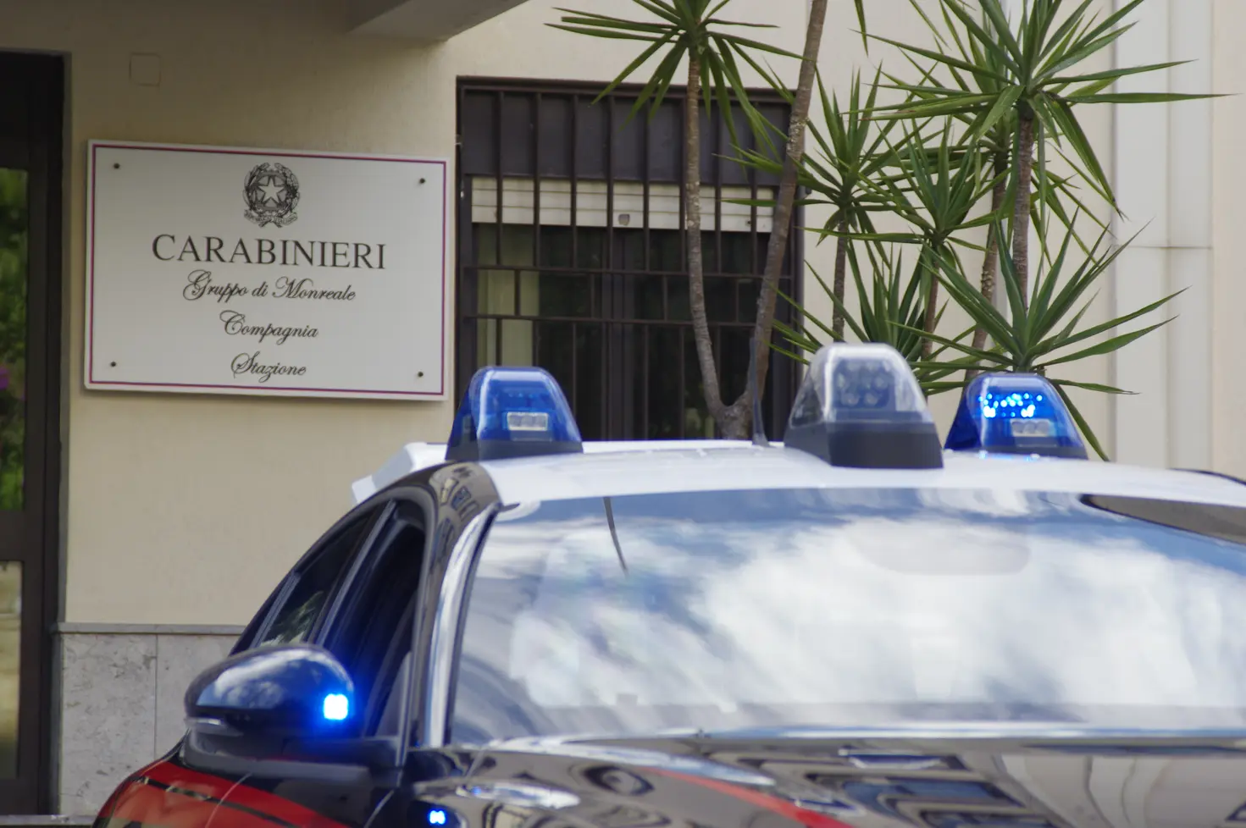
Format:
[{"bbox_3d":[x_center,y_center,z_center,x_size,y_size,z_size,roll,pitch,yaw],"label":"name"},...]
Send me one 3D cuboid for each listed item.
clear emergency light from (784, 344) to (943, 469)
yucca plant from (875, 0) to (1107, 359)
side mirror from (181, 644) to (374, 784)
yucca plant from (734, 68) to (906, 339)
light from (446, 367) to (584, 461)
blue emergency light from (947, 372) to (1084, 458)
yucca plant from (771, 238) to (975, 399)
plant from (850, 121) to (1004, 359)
[{"bbox_3d":[0.331,-0.009,10.550,0.160,0.165,0.250,1,-1,-13],"label":"clear emergency light"},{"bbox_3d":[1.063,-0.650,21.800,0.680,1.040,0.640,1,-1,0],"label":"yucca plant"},{"bbox_3d":[-0.435,0.378,9.700,0.235,0.170,0.160,1,-1,-13],"label":"side mirror"},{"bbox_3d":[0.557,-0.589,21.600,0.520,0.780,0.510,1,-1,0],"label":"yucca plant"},{"bbox_3d":[-0.153,-0.001,10.950,0.155,0.128,0.200,1,-1,-13],"label":"light"},{"bbox_3d":[0.568,0.001,11.100,0.155,0.122,0.200,1,-1,-13],"label":"blue emergency light"},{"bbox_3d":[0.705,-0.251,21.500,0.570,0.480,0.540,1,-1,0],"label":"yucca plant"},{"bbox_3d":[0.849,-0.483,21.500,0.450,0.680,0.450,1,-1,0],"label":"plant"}]

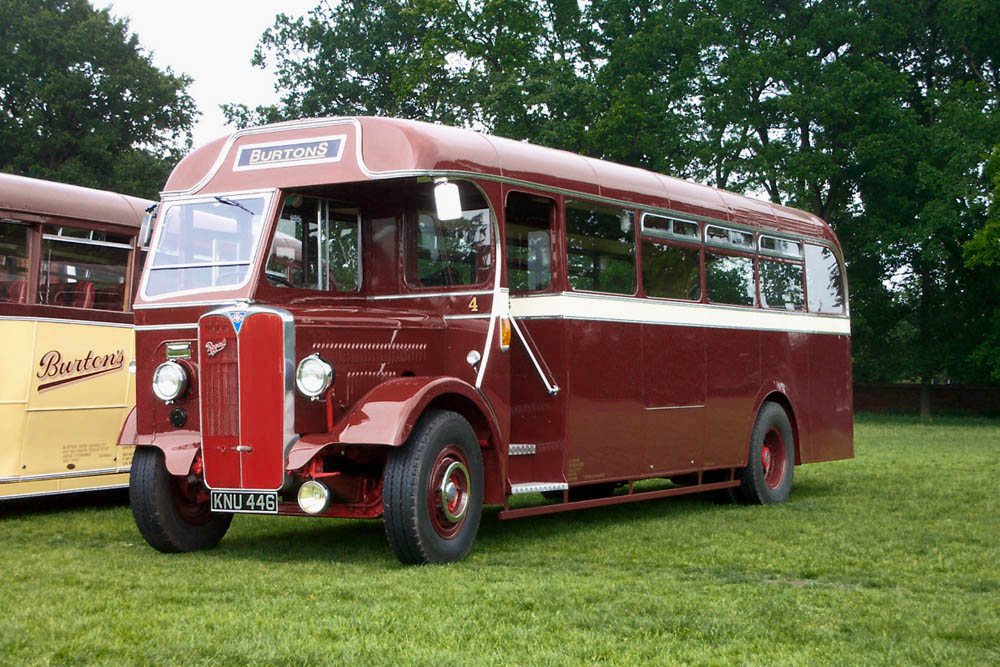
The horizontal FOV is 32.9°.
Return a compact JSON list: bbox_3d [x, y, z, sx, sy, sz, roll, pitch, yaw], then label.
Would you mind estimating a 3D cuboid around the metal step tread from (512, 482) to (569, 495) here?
[{"bbox_3d":[0.252,1.033,11.346,0.070,0.055,0.693,-3,-3,36],"label":"metal step tread"}]

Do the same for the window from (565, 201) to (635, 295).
[{"bbox_3d":[0.733,-0.625,12.297,0.051,0.652,1.082,-2,-2,31],"label":"window"}]

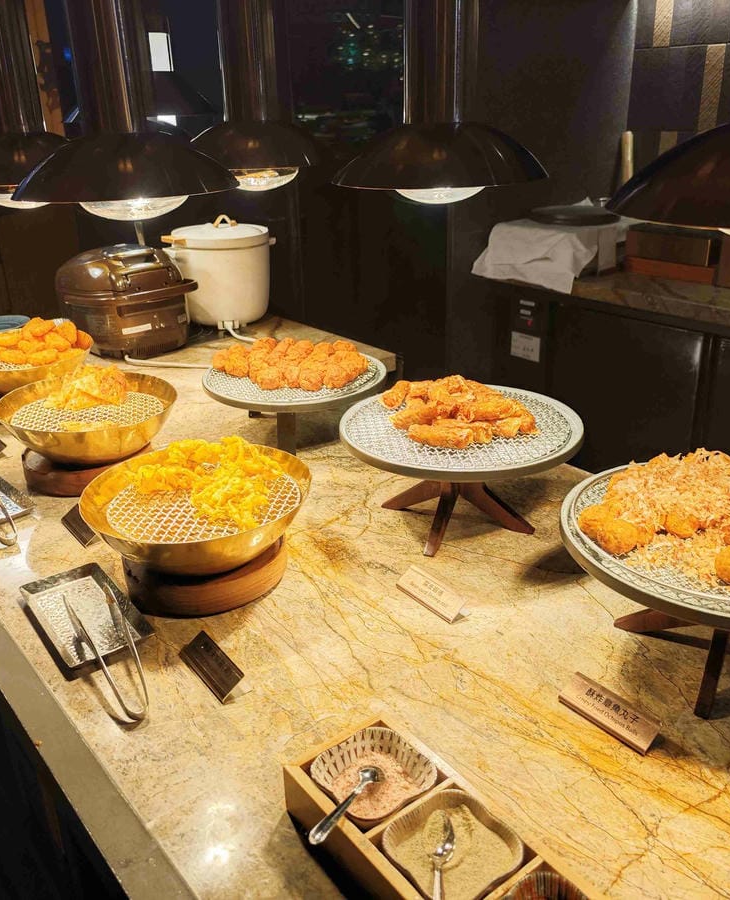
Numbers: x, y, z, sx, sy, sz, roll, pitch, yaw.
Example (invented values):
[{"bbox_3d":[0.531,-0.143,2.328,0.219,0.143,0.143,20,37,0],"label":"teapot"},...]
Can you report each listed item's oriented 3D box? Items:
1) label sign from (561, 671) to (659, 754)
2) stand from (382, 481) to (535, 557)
[{"bbox_3d":[0.242,0.254,0.779,0.034,0.026,0.099,-20,29,-35],"label":"label sign"},{"bbox_3d":[0.136,0.041,1.178,0.178,0.141,0.178,-10,25,-18],"label":"stand"}]

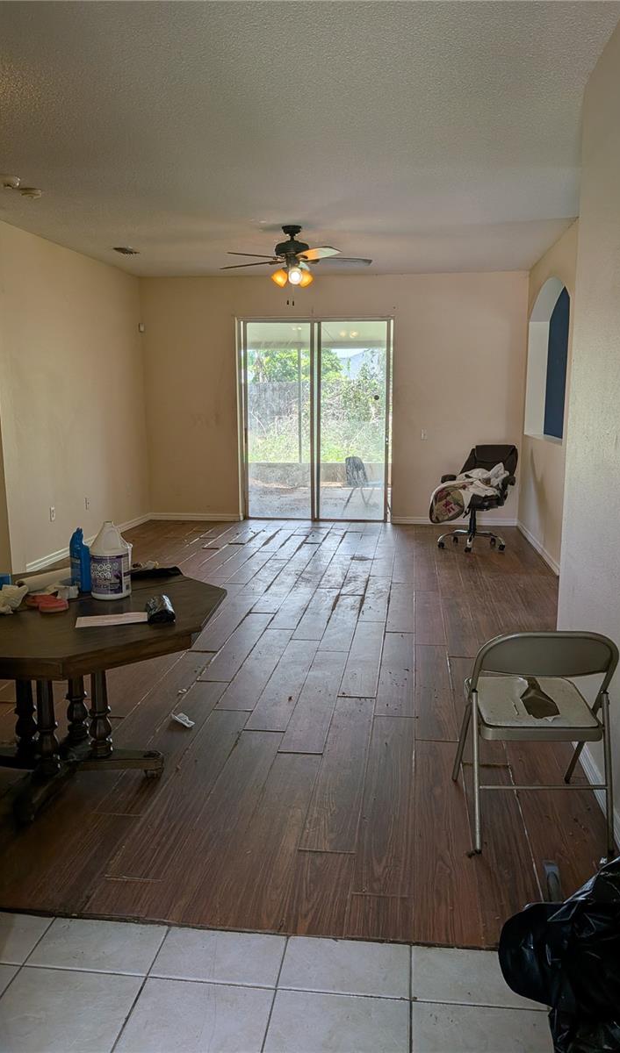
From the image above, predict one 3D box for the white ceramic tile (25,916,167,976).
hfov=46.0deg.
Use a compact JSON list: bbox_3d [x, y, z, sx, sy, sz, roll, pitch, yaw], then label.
[{"bbox_3d":[-0.578,1.144,1.987,0.338,0.010,0.178,1,10,7],"label":"white ceramic tile"}]

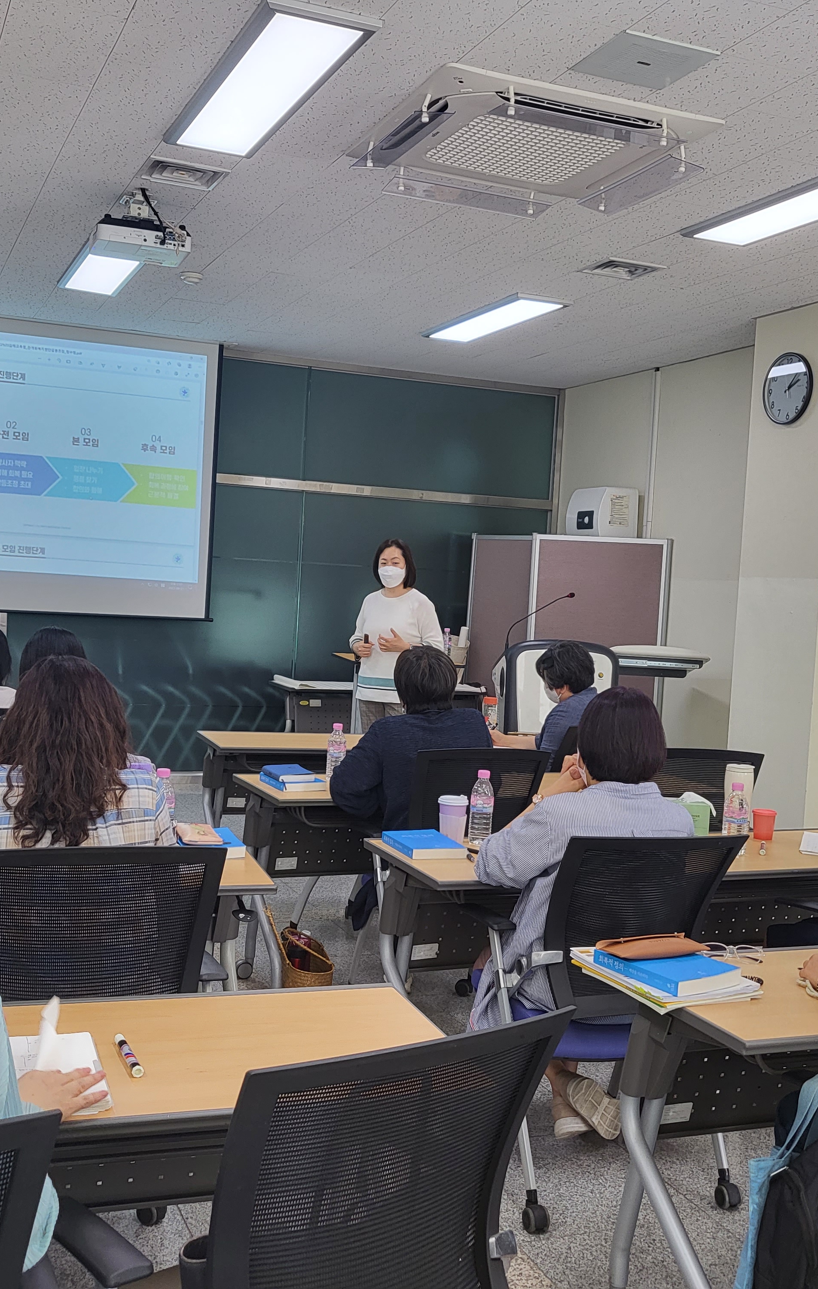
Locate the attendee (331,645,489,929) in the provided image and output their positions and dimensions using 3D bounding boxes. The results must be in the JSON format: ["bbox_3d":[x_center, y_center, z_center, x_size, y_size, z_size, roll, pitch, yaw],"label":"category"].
[{"bbox_3d":[-0.067,0.616,4.329,0.550,1.260,0.750,2,3,-23],"label":"attendee"}]

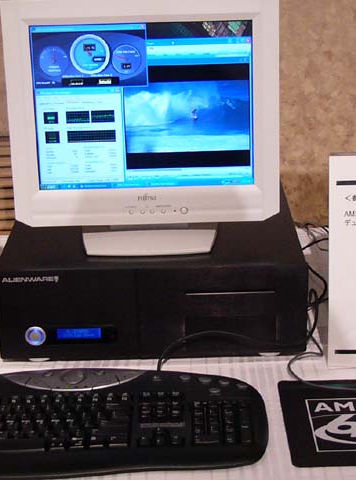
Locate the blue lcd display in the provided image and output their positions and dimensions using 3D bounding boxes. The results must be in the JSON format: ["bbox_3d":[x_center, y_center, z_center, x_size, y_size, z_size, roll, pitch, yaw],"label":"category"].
[{"bbox_3d":[-0.141,0.134,1.304,0.063,0.017,0.008,-1,20,1],"label":"blue lcd display"}]

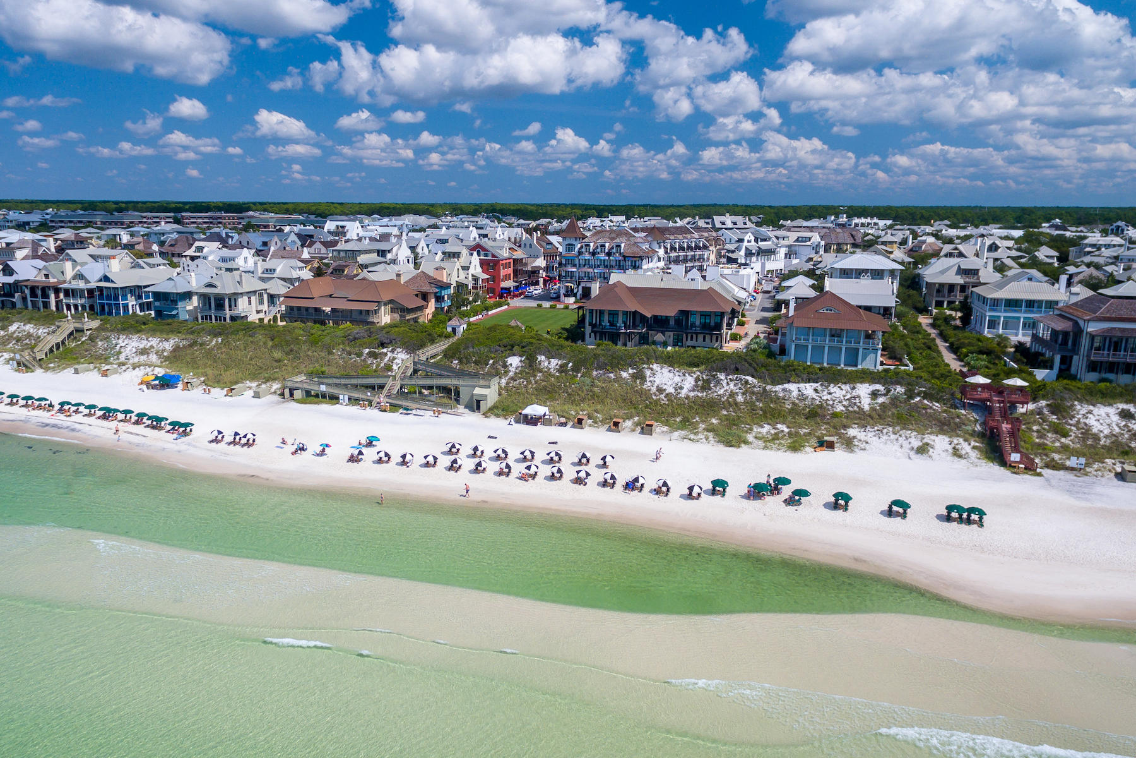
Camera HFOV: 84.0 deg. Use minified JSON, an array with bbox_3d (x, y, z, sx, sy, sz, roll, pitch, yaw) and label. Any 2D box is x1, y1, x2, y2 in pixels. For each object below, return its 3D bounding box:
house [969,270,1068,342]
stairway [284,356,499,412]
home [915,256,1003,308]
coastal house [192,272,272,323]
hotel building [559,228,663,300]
[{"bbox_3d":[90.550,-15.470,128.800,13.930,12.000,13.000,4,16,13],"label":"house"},{"bbox_3d":[-29.120,0.070,104.800,34.460,6.300,8.800,4,16,12],"label":"stairway"},{"bbox_3d":[98.390,-25.070,162.490,16.290,12.300,17.000,5,16,15],"label":"home"},{"bbox_3d":[-71.600,-17.420,134.600,9.100,10.500,11.000,5,16,17],"label":"coastal house"},{"bbox_3d":[11.470,-32.970,176.060,22.700,19.000,24.000,4,16,12],"label":"hotel building"}]

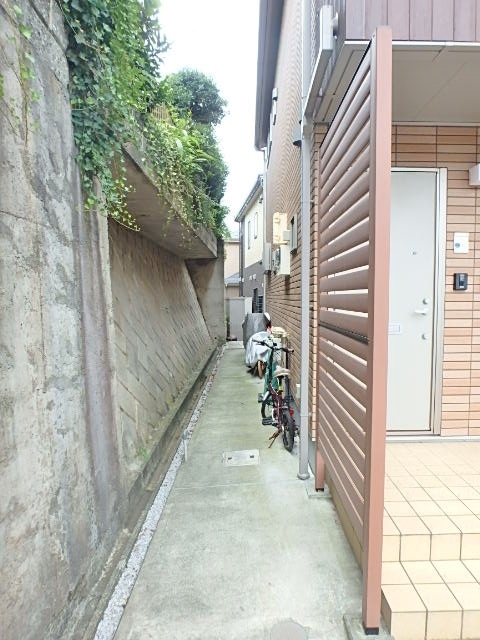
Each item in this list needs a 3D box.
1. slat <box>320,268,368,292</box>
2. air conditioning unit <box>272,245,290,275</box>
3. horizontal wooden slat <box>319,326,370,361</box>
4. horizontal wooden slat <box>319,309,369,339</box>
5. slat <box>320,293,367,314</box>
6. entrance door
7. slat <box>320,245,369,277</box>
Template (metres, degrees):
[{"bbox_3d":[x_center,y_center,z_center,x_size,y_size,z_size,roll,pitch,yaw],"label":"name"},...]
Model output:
[{"bbox_3d":[0.582,-0.211,2.242,0.025,0.090,1.126,0,4,1],"label":"slat"},{"bbox_3d":[0.506,-0.753,4.927,0.191,0.377,0.553,0,4,1],"label":"air conditioning unit"},{"bbox_3d":[0.583,0.109,2.264,0.025,0.086,1.126,0,4,1],"label":"horizontal wooden slat"},{"bbox_3d":[0.583,0.000,2.257,0.025,0.088,1.126,0,4,1],"label":"horizontal wooden slat"},{"bbox_3d":[0.582,-0.104,2.249,0.025,0.088,1.126,0,4,1],"label":"slat"},{"bbox_3d":[1.150,-0.112,3.106,0.874,2.111,0.070,0,4,1],"label":"entrance door"},{"bbox_3d":[0.581,-0.317,2.235,0.025,0.090,1.126,0,4,1],"label":"slat"}]

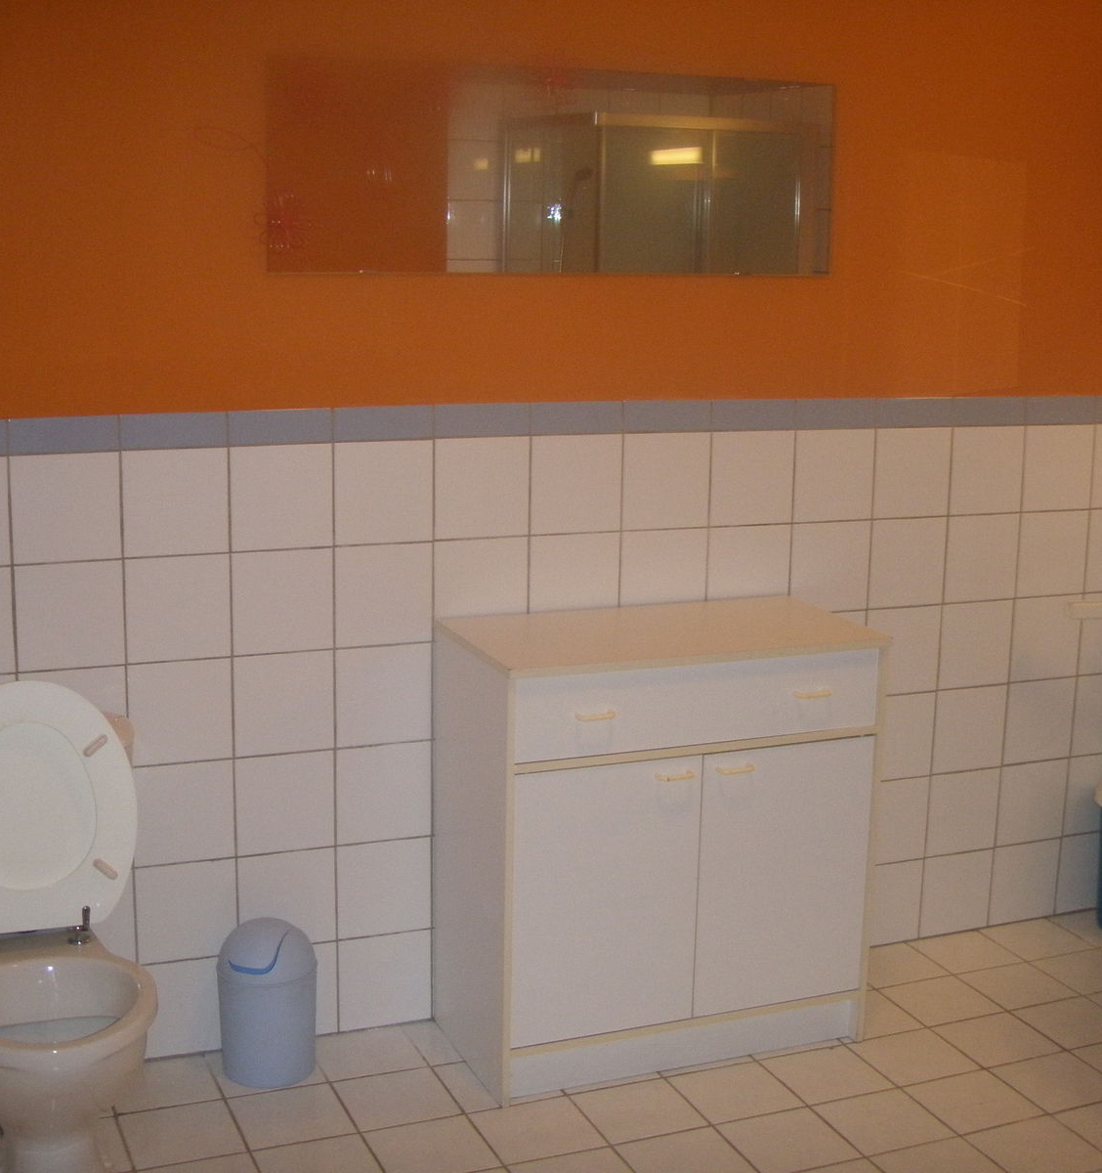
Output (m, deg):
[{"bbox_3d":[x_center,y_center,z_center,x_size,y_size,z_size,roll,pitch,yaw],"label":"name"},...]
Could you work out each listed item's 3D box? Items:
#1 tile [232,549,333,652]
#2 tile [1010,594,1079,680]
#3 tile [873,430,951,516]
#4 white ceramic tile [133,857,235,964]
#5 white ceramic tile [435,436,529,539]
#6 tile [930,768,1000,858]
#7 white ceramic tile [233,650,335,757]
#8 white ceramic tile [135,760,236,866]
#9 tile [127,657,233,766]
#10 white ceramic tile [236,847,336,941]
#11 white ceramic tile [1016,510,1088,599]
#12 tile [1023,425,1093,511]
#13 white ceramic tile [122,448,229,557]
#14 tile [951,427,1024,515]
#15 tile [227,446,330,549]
[{"bbox_3d":[-0.511,0.031,3.269,0.198,0.198,0.010,-4,13,-22],"label":"tile"},{"bbox_3d":[1.146,0.120,3.976,0.199,0.199,0.010,-4,12,-22],"label":"tile"},{"bbox_3d":[0.790,-0.247,3.748,0.199,0.199,0.010,-4,12,-22],"label":"tile"},{"bbox_3d":[-0.702,0.627,3.319,0.198,0.198,0.010,-4,13,-22],"label":"white ceramic tile"},{"bbox_3d":[-0.135,-0.191,3.377,0.198,0.198,0.010,-4,12,-22],"label":"white ceramic tile"},{"bbox_3d":[0.958,0.522,3.985,0.198,0.198,0.010,-4,12,-22],"label":"tile"},{"bbox_3d":[-0.515,0.227,3.316,0.199,0.199,0.010,-4,12,-22],"label":"white ceramic tile"},{"bbox_3d":[-0.701,0.433,3.283,0.199,0.199,0.010,-4,12,-22],"label":"white ceramic tile"},{"bbox_3d":[-0.697,0.238,3.236,0.198,0.198,0.010,-4,13,-22],"label":"tile"},{"bbox_3d":[-0.518,0.617,3.386,0.198,0.198,0.010,-4,12,-22],"label":"white ceramic tile"},{"bbox_3d":[1.151,-0.073,3.937,0.200,0.200,0.010,-4,12,-22],"label":"white ceramic tile"},{"bbox_3d":[1.156,-0.269,3.913,0.199,0.199,0.010,-4,12,-22],"label":"tile"},{"bbox_3d":[-0.690,-0.154,3.152,0.199,0.199,0.010,-4,12,-22],"label":"white ceramic tile"},{"bbox_3d":[0.974,-0.258,3.836,0.199,0.199,0.010,-4,12,-22],"label":"tile"},{"bbox_3d":[-0.506,-0.166,3.227,0.199,0.199,0.010,-4,12,-22],"label":"tile"}]

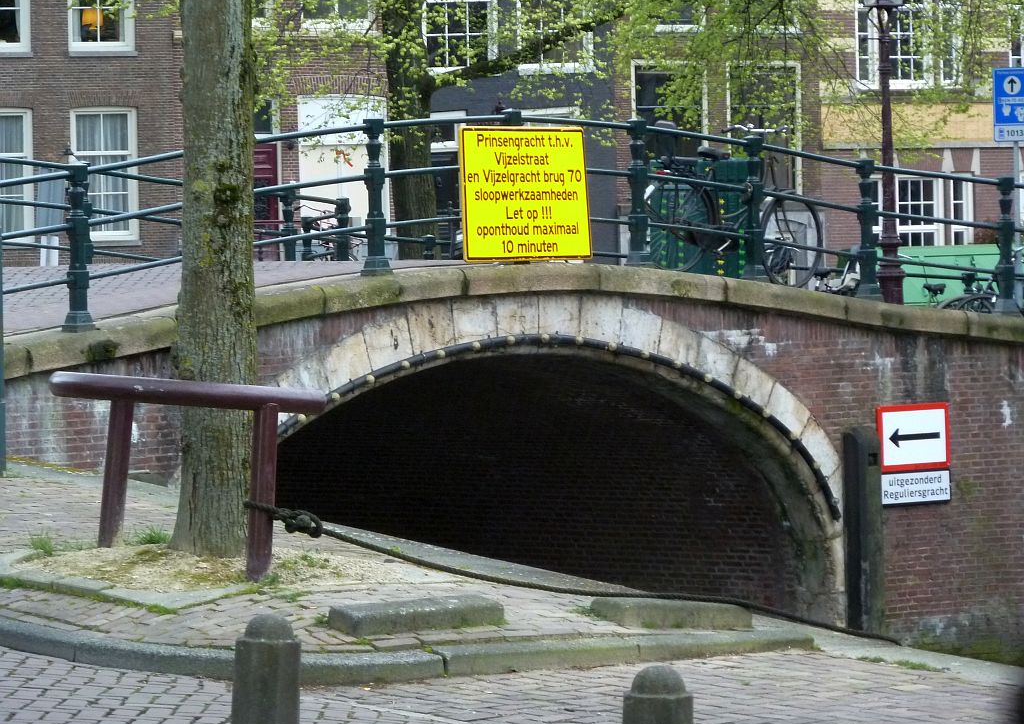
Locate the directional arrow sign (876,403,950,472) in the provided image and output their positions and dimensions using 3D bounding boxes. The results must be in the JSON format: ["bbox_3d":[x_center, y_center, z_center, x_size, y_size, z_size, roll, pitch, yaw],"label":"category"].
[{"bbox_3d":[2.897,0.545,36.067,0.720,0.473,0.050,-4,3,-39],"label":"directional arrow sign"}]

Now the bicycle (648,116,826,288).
[{"bbox_3d":[1.648,-1.146,35.837,1.820,1.140,0.620,8,-5,-43],"label":"bicycle"}]

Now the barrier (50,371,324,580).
[{"bbox_3d":[-1.593,0.566,24.500,1.372,0.980,0.130,3,1,0],"label":"barrier"}]

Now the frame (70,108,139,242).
[{"bbox_3d":[-6.924,-3.179,85.000,1.204,2.261,0.180,-1,1,-20],"label":"frame"}]

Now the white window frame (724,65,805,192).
[{"bbox_3d":[4.033,-3.744,80.000,1.420,2.160,0.180,-1,1,-27],"label":"white window frame"}]

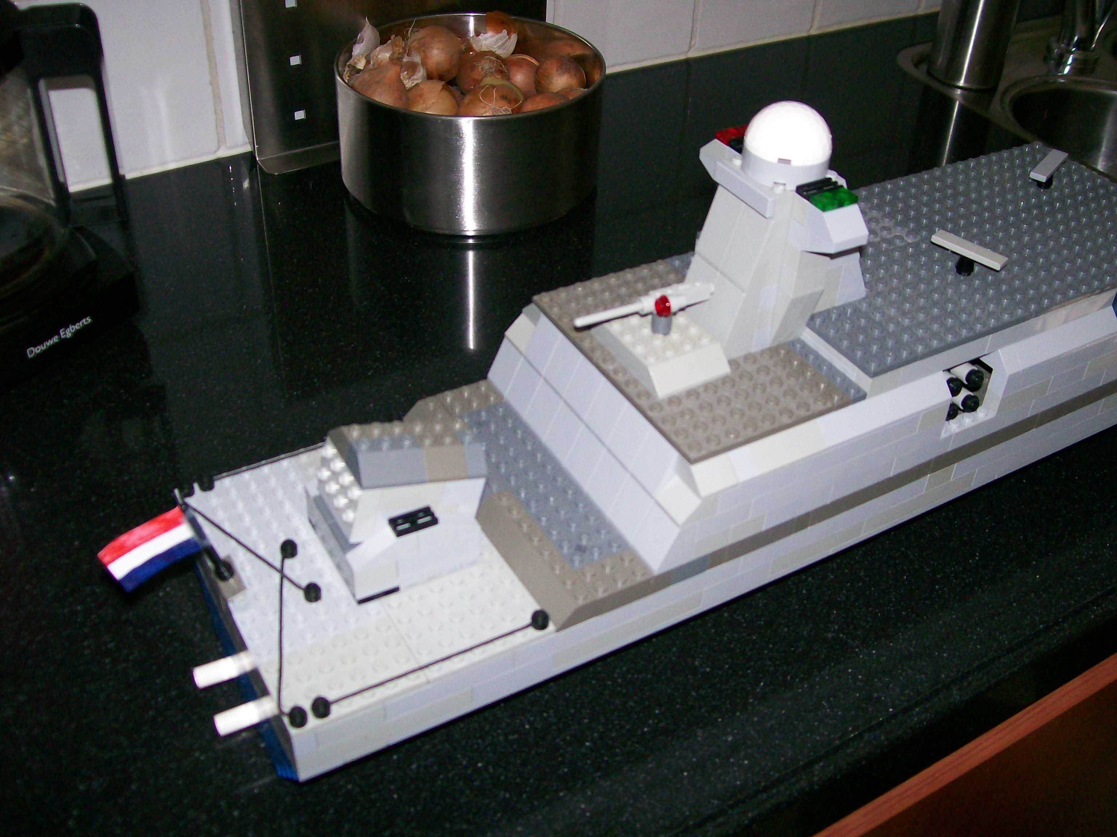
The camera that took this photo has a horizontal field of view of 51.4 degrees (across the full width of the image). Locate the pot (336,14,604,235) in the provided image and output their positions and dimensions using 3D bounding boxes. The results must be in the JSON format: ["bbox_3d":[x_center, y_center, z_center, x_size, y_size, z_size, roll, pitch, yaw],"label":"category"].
[{"bbox_3d":[-0.051,-0.175,0.687,0.155,0.079,0.155,2,40,-1],"label":"pot"}]

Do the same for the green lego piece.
[{"bbox_3d":[0.095,-0.075,0.399,0.016,0.004,0.009,-19,44,-24],"label":"green lego piece"}]

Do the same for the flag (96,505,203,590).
[{"bbox_3d":[-0.134,0.043,0.382,0.031,0.024,0.005,-28,47,-14],"label":"flag"}]

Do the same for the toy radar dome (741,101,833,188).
[{"bbox_3d":[0.082,-0.100,0.410,0.032,0.025,0.032,2,40,-1],"label":"toy radar dome"}]

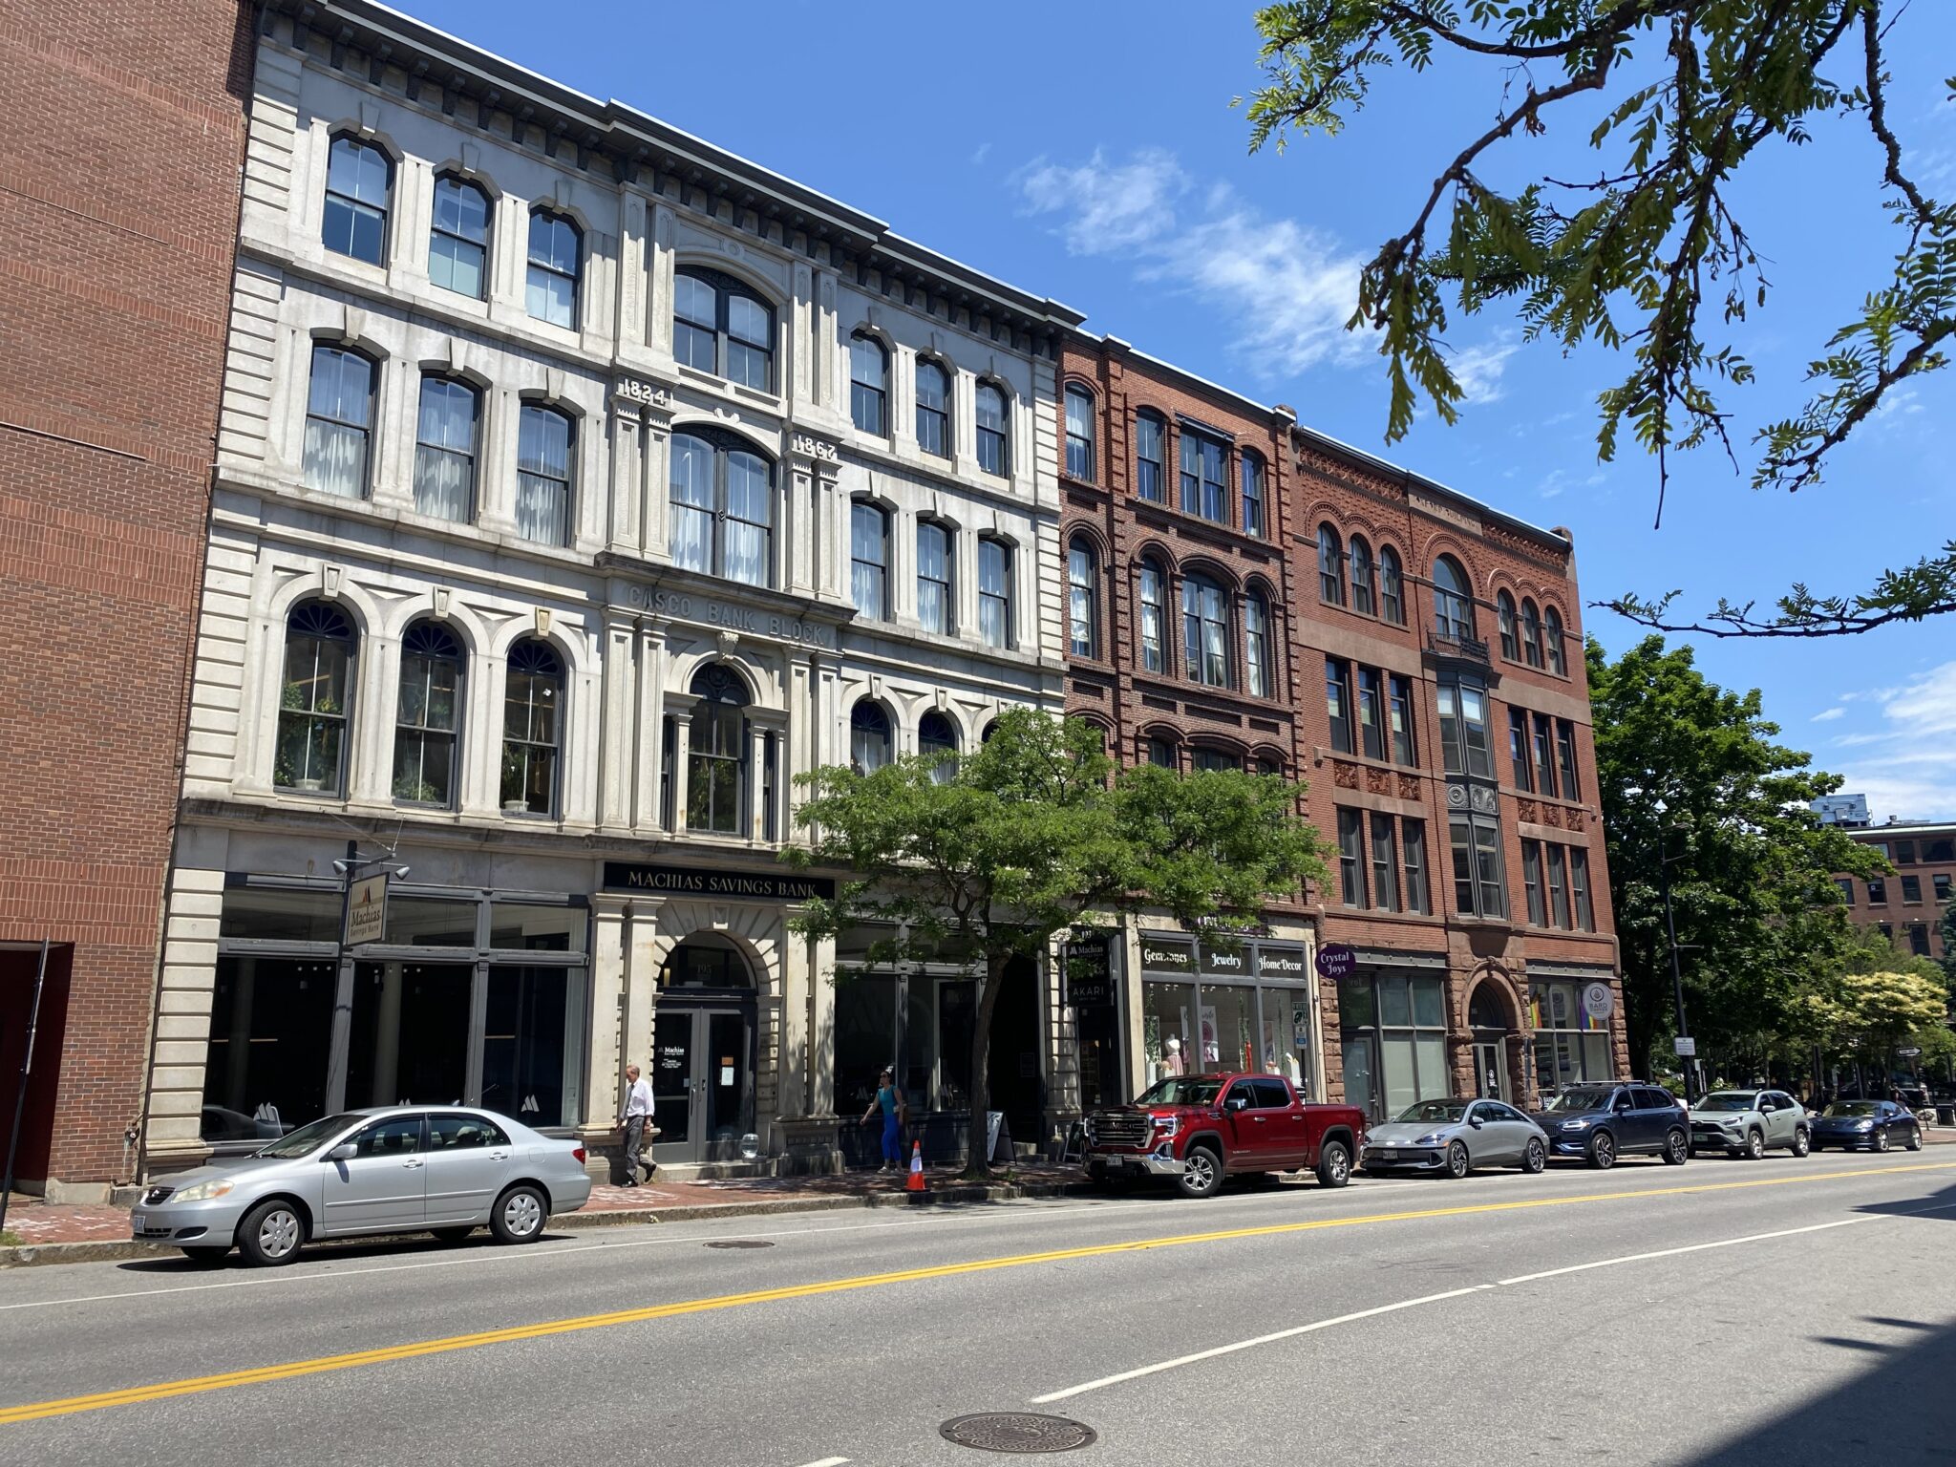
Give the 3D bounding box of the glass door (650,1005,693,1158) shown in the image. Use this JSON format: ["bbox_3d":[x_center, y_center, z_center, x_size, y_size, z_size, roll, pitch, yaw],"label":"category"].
[{"bbox_3d":[-4.904,5.683,23.697,0.950,2.430,0.080,10,-17,-40],"label":"glass door"}]

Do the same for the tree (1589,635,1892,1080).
[{"bbox_3d":[24.505,4.137,50.639,12.500,18.450,12.500,10,-17,-40],"label":"tree"}]

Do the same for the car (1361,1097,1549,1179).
[{"bbox_3d":[9.824,8.233,30.038,4.850,1.490,1.900,11,-18,-39],"label":"car"}]

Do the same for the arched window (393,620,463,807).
[{"bbox_3d":[-8.203,-0.323,21.859,1.070,2.880,0.200,10,-17,-40],"label":"arched window"}]

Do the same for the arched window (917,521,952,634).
[{"bbox_3d":[-0.933,-3.171,29.427,1.000,2.340,0.250,10,-17,-40],"label":"arched window"}]

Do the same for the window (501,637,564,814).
[{"bbox_3d":[-7.065,-0.119,23.120,1.020,2.880,0.250,10,-17,-40],"label":"window"}]

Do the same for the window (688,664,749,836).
[{"bbox_3d":[-4.507,0.279,25.313,1.220,3.050,0.200,10,-17,-40],"label":"window"}]

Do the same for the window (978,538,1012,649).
[{"bbox_3d":[0.336,-2.885,30.469,1.030,2.450,0.200,10,-17,-40],"label":"window"}]

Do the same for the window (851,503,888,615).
[{"bbox_3d":[-2.134,-3.383,28.392,1.000,2.340,0.250,10,-17,-40],"label":"window"}]

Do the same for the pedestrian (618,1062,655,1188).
[{"bbox_3d":[-5.243,5.985,22.434,0.580,1.780,0.520,11,-18,-43],"label":"pedestrian"}]

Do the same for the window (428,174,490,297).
[{"bbox_3d":[-8.422,-8.021,23.843,1.000,2.000,0.250,10,-17,-40],"label":"window"}]

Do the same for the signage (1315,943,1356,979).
[{"bbox_3d":[8.350,5.263,34.171,0.080,0.860,1.120,10,-17,-40],"label":"signage"}]

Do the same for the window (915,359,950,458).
[{"bbox_3d":[-1.004,-6.709,30.237,1.000,2.000,0.250,10,-17,-40],"label":"window"}]

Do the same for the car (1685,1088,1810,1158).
[{"bbox_3d":[19.732,10.070,37.949,4.600,1.690,1.880,11,-17,-38],"label":"car"}]

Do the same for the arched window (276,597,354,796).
[{"bbox_3d":[-9.468,-0.482,21.025,1.030,2.930,0.200,10,-17,-40],"label":"arched window"}]

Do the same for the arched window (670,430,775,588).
[{"bbox_3d":[-4.596,-4.038,26.305,2.200,2.960,0.200,10,-17,-40],"label":"arched window"}]

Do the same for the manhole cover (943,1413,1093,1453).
[{"bbox_3d":[0.186,3.276,6.837,0.735,0.040,0.735,1,-12,0],"label":"manhole cover"}]

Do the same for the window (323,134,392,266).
[{"bbox_3d":[-9.557,-8.245,22.570,1.070,2.100,0.200,10,-17,-40],"label":"window"}]

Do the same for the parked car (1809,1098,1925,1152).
[{"bbox_3d":[25.244,11.169,41.843,4.950,1.420,1.930,13,-19,-41],"label":"parked car"}]

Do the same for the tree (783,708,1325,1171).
[{"bbox_3d":[1.510,3.316,24.509,9.100,7.700,7.100,10,-17,-40],"label":"tree"}]

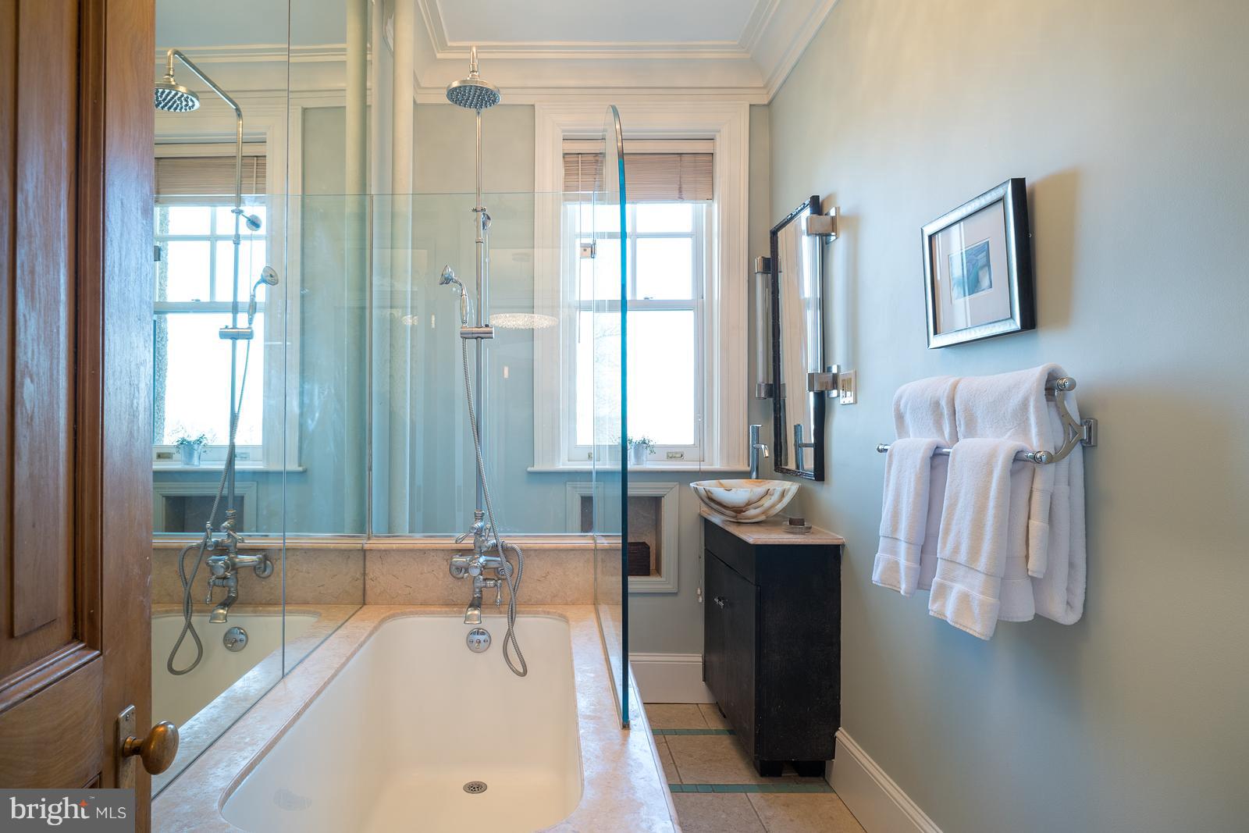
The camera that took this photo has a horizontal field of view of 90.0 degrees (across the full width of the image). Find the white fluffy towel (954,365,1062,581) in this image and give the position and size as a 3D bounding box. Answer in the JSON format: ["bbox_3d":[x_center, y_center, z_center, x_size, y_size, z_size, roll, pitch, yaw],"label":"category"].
[{"bbox_3d":[0.740,0.108,1.230,0.113,0.410,0.236,0,-1,-7],"label":"white fluffy towel"}]

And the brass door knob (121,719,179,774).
[{"bbox_3d":[-0.553,0.387,0.730,0.051,0.055,0.054,0,-1,-12],"label":"brass door knob"}]

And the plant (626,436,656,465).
[{"bbox_3d":[0.064,0.149,2.747,0.154,0.138,0.133,0,-1,0],"label":"plant"}]

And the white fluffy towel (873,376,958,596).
[{"bbox_3d":[0.707,0.169,1.476,0.133,0.523,0.251,0,-1,-7],"label":"white fluffy towel"}]

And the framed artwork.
[{"bbox_3d":[0.781,-0.321,1.404,0.033,0.302,0.311,-4,0,-7],"label":"framed artwork"}]

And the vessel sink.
[{"bbox_3d":[0.481,0.344,2.470,0.436,0.145,0.436,0,-1,-7],"label":"vessel sink"}]

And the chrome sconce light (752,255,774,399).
[{"bbox_3d":[0.610,-0.375,2.624,0.113,0.615,0.074,0,-1,-7],"label":"chrome sconce light"}]

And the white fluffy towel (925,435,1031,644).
[{"bbox_3d":[0.704,0.231,1.240,0.087,0.374,0.205,0,-1,-7],"label":"white fluffy towel"}]

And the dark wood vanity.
[{"bbox_3d":[0.538,0.825,2.439,0.302,0.820,0.666,0,-1,-7],"label":"dark wood vanity"}]

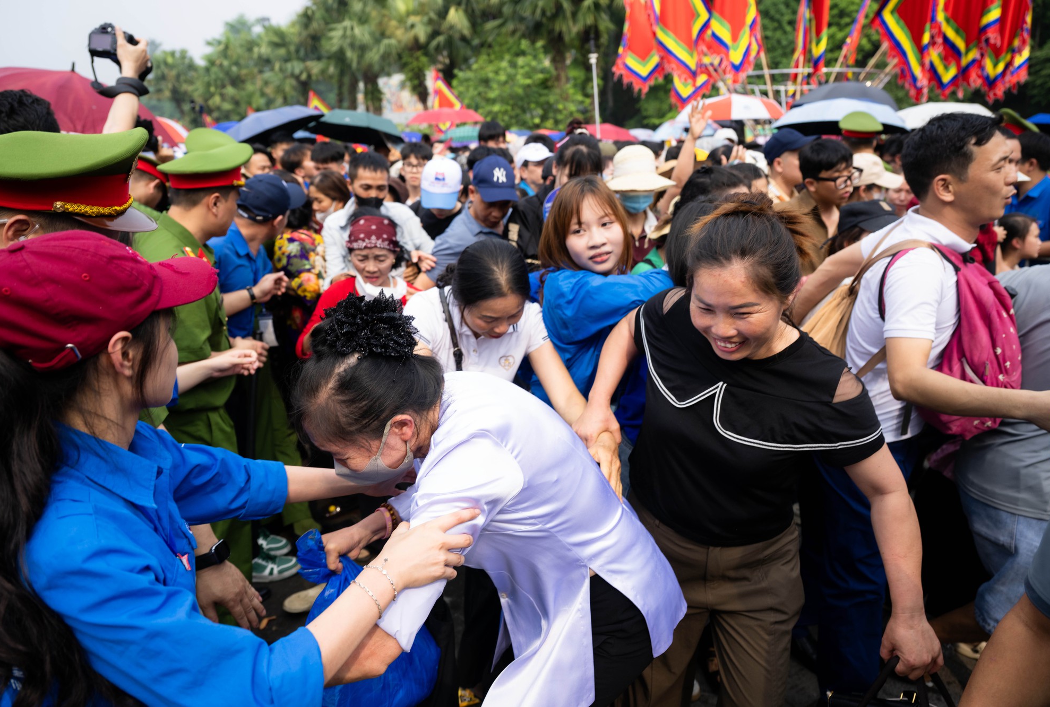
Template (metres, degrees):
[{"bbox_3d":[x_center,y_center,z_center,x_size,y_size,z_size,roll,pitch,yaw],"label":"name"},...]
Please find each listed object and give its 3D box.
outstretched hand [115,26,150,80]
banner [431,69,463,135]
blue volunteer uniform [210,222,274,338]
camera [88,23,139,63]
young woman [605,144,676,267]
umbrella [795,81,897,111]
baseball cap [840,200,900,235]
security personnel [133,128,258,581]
[{"bbox_3d":[-1.182,-0.906,2.130,0.100,0.150,0.100,0,18,-12],"label":"outstretched hand"},{"bbox_3d":[-1.424,-4.618,13.000,0.650,1.200,0.200,-1,18,0],"label":"banner"},{"bbox_3d":[-1.077,-0.255,2.780,0.310,0.560,0.460,-3,17,-2],"label":"blue volunteer uniform"},{"bbox_3d":[-1.248,-0.950,2.150,0.140,0.105,0.130,-5,18,-11],"label":"camera"},{"bbox_3d":[0.551,-0.180,3.431,0.480,1.600,0.340,1,17,11],"label":"young woman"},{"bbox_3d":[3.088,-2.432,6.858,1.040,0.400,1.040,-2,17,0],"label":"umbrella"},{"bbox_3d":[1.145,-0.440,2.330,0.180,0.140,0.260,-20,15,-31],"label":"baseball cap"},{"bbox_3d":[-1.047,0.143,2.440,0.500,1.740,0.520,-7,19,-19],"label":"security personnel"}]

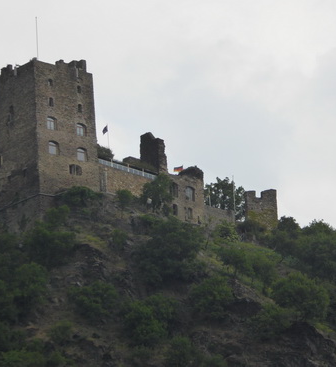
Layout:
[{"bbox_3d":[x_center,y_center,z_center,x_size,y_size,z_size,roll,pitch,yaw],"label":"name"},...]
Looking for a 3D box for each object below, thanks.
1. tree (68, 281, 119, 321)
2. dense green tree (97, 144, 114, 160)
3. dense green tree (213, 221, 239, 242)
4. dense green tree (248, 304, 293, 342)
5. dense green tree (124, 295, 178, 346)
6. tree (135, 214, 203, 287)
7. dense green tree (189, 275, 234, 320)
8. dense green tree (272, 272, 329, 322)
[{"bbox_3d":[-9.583,15.050,455.000,6.689,5.146,6.355,-2,-17,0],"label":"tree"},{"bbox_3d":[-8.760,-3.942,487.898,2.539,2.870,2.412,-2,-17,0],"label":"dense green tree"},{"bbox_3d":[8.104,6.649,490.000,3.602,3.048,3.422,-2,-17,0],"label":"dense green tree"},{"bbox_3d":[13.707,18.454,473.000,6.151,5.082,5.844,-2,-17,0],"label":"dense green tree"},{"bbox_3d":[-2.271,17.778,459.000,7.007,6.748,6.657,-2,-17,0],"label":"dense green tree"},{"bbox_3d":[0.068,9.209,479.000,9.479,9.479,9.005,-2,-17,0],"label":"tree"},{"bbox_3d":[5.805,15.213,472.000,5.872,6.138,5.578,-2,-17,0],"label":"dense green tree"},{"bbox_3d":[18.056,15.535,482.000,7.904,6.814,7.508,-2,-17,0],"label":"dense green tree"}]

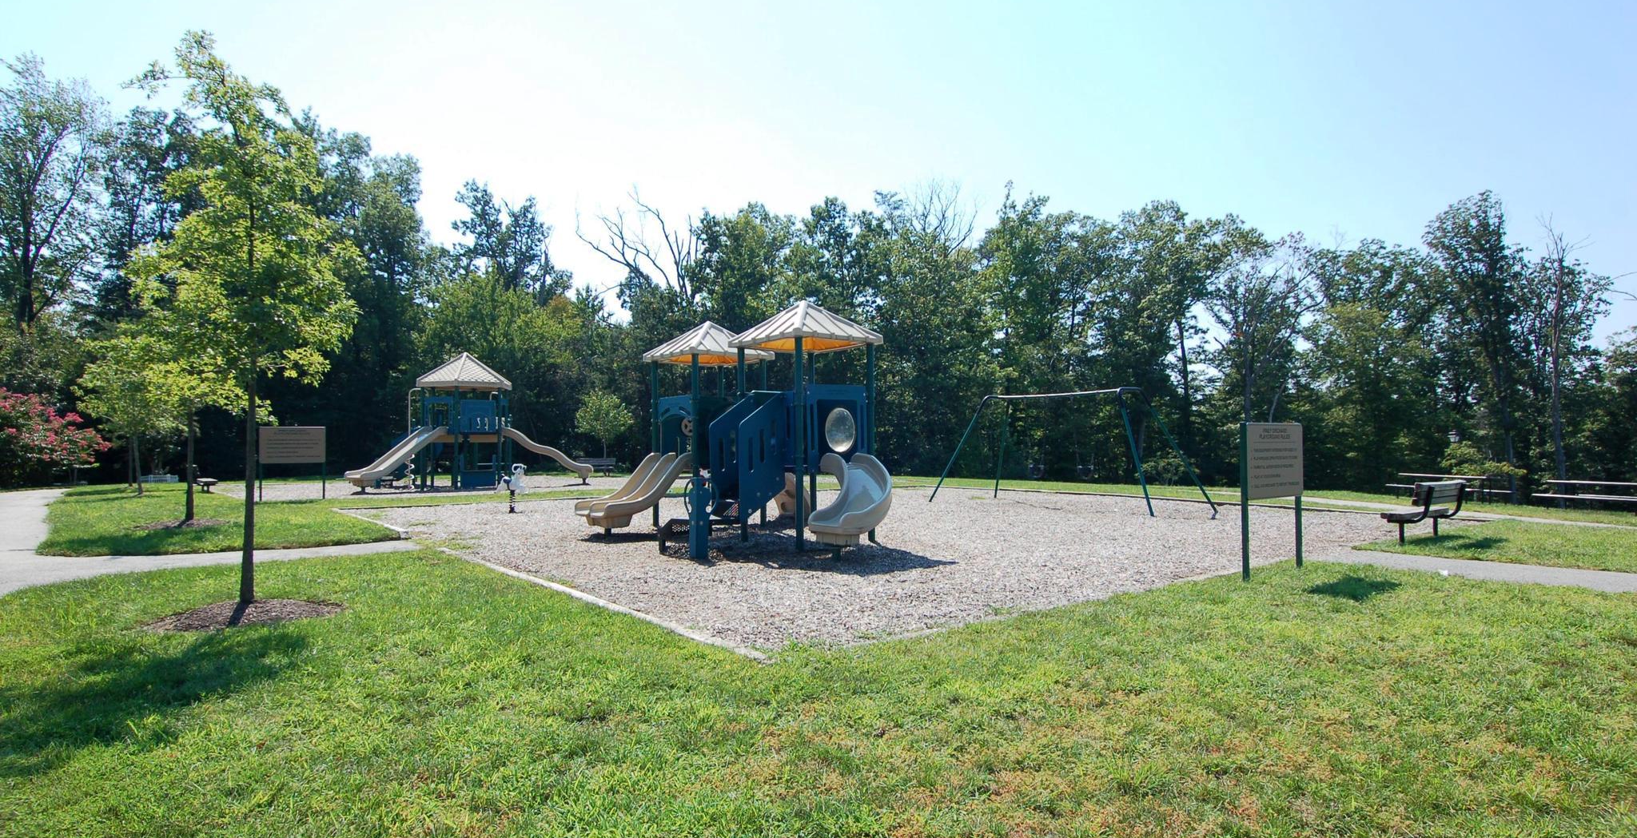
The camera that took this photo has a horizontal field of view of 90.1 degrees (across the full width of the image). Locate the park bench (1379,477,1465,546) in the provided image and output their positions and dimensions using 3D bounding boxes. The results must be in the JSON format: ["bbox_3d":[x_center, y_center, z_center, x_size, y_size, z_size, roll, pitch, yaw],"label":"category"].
[{"bbox_3d":[8.214,1.268,11.050,1.580,0.800,0.550,1,-2,-35],"label":"park bench"}]

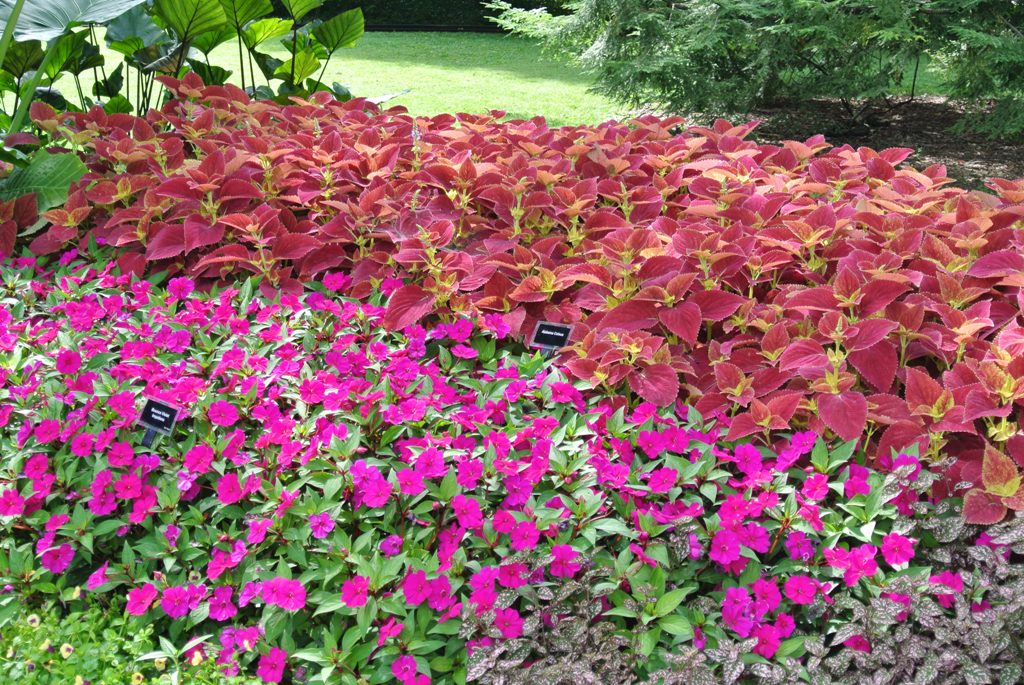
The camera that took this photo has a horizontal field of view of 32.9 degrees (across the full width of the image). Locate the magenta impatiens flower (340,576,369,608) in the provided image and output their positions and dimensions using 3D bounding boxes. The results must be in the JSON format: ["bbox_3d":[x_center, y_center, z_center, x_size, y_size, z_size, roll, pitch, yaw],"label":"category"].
[{"bbox_3d":[-0.263,0.414,2.900,0.052,0.054,0.020,5,-13,15],"label":"magenta impatiens flower"}]

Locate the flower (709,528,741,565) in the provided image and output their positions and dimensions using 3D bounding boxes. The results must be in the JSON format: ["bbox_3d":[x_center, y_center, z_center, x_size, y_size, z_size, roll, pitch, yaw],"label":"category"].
[{"bbox_3d":[0.422,0.405,3.450,0.062,0.070,0.026,4,-12,16],"label":"flower"}]

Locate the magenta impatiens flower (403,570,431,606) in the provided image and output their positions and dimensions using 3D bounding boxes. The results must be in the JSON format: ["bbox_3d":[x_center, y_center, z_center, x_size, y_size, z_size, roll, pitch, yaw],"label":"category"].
[{"bbox_3d":[-0.171,0.439,3.100,0.058,0.062,0.020,9,-19,30],"label":"magenta impatiens flower"}]

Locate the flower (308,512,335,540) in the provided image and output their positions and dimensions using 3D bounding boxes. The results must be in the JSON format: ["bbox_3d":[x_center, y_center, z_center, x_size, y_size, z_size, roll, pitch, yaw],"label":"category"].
[{"bbox_3d":[-0.340,0.328,3.100,0.049,0.050,0.018,-3,-14,-9],"label":"flower"}]

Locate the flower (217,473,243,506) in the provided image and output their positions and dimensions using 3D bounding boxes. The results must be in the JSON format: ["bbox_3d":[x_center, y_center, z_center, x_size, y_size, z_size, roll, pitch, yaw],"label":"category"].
[{"bbox_3d":[-0.594,0.307,3.650,0.053,0.066,0.026,0,-11,-1],"label":"flower"}]

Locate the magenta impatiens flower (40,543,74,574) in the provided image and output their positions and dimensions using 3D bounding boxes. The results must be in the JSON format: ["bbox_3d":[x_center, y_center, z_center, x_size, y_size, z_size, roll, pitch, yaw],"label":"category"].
[{"bbox_3d":[-0.837,0.397,3.200,0.060,0.020,0.058,0,56,-1],"label":"magenta impatiens flower"}]

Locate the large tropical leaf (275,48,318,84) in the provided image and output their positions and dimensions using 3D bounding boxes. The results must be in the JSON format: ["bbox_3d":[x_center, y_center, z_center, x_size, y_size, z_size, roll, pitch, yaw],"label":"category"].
[{"bbox_3d":[-0.769,-0.989,6.200,0.160,0.140,0.070,0,38,0],"label":"large tropical leaf"}]

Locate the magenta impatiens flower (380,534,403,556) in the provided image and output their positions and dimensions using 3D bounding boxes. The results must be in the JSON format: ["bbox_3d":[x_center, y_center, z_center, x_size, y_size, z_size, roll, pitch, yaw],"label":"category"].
[{"bbox_3d":[-0.212,0.356,3.050,0.041,0.041,0.022,3,-12,10],"label":"magenta impatiens flower"}]

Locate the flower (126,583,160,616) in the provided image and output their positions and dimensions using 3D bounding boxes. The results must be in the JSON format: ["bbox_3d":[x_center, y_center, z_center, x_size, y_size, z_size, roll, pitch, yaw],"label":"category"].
[{"bbox_3d":[-0.664,0.460,3.120,0.058,0.021,0.060,6,56,21],"label":"flower"}]

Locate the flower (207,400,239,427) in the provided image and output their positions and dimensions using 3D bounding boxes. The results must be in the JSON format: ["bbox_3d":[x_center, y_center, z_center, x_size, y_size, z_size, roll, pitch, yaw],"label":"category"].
[{"bbox_3d":[-0.598,0.148,3.600,0.061,0.020,0.060,-4,59,-15],"label":"flower"}]

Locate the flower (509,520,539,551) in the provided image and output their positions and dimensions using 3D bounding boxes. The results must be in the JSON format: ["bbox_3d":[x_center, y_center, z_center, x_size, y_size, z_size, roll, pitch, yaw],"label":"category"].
[{"bbox_3d":[0.023,0.389,3.500,0.059,0.059,0.025,0,-16,0],"label":"flower"}]

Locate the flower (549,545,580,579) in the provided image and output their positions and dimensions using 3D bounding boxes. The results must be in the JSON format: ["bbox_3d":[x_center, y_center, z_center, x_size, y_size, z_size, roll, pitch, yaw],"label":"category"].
[{"bbox_3d":[0.089,0.372,2.950,0.056,0.058,0.020,2,-15,5],"label":"flower"}]

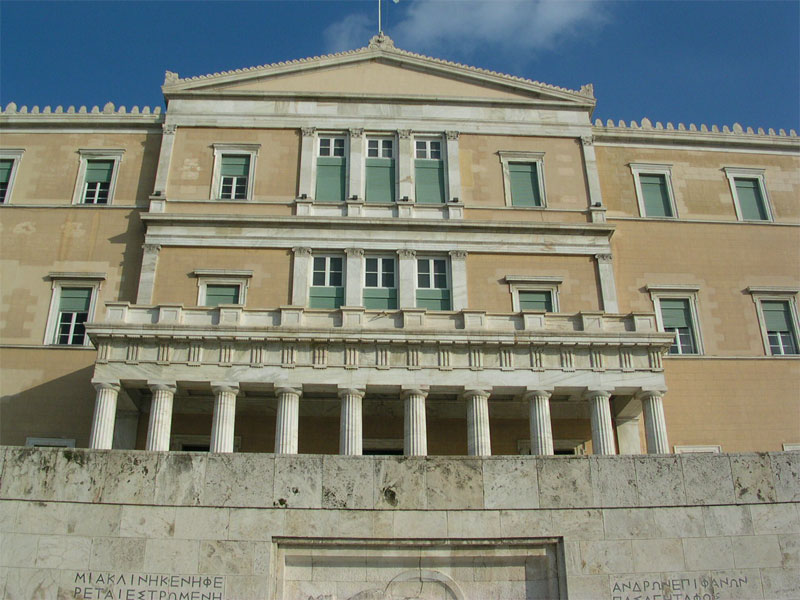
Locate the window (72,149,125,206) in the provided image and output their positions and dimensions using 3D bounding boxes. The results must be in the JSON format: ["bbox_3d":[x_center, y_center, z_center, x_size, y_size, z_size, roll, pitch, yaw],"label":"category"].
[{"bbox_3d":[-13.991,-5.708,39.840,2.278,3.043,0.400,1,-26,-3],"label":"window"}]

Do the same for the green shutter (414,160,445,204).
[{"bbox_3d":[1.447,-5.661,41.411,1.427,2.523,0.150,1,-27,-3],"label":"green shutter"}]

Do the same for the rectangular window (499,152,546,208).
[{"bbox_3d":[6.000,-5.748,41.685,2.186,3.250,0.350,1,-27,-3],"label":"rectangular window"}]

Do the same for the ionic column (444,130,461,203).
[{"bbox_3d":[2.579,-6.446,41.691,0.683,4.108,0.500,1,-27,-3],"label":"ionic column"}]

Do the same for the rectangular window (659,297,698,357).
[{"bbox_3d":[12.446,1.209,38.147,1.425,2.805,0.300,1,-26,-3],"label":"rectangular window"}]

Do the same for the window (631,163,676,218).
[{"bbox_3d":[12.620,-5.323,42.558,2.103,3.182,0.350,1,-27,-3],"label":"window"}]

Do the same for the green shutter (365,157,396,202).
[{"bbox_3d":[-0.909,-5.635,40.491,1.370,2.420,0.120,1,-26,-3],"label":"green shutter"}]

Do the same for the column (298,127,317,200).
[{"bbox_3d":[-4.440,-6.479,41.268,0.740,4.296,0.500,1,-27,-3],"label":"column"}]

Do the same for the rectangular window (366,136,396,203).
[{"bbox_3d":[-0.916,-6.241,41.591,1.479,3.732,0.300,1,-27,-3],"label":"rectangular window"}]

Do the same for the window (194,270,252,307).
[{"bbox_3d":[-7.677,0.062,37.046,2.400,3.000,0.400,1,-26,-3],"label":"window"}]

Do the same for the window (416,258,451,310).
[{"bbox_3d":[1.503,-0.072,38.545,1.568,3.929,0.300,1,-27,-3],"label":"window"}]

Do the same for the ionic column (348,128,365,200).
[{"bbox_3d":[-2.067,-6.396,40.455,0.680,4.000,0.500,1,-26,-3],"label":"ionic column"}]

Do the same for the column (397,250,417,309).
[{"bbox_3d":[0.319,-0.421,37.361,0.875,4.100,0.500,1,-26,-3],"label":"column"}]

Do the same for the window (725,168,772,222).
[{"bbox_3d":[17.155,-5.122,41.913,2.050,2.950,0.350,1,-26,-3],"label":"window"}]

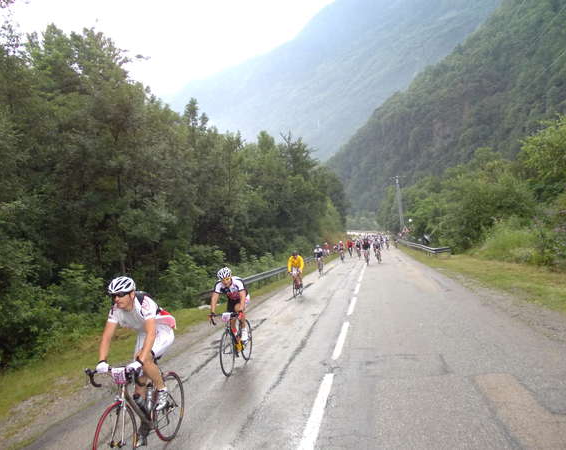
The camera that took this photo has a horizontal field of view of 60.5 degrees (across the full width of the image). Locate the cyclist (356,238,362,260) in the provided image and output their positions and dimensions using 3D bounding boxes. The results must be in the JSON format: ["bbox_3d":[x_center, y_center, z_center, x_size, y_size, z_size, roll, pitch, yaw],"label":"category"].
[{"bbox_3d":[5.763,1.896,36.800,0.550,1.580,1.680,-6,-2,11],"label":"cyclist"}]

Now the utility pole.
[{"bbox_3d":[16.464,-2.102,68.000,1.900,9.200,0.350,-5,-2,10],"label":"utility pole"}]

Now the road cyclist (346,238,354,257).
[{"bbox_3d":[5.954,1.994,43.000,0.550,1.580,1.680,-6,-2,11],"label":"road cyclist"}]

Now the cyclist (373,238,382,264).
[{"bbox_3d":[6.049,1.667,31.000,0.550,1.580,1.680,-6,-2,11],"label":"cyclist"}]

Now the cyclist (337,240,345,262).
[{"bbox_3d":[4.135,1.842,34.096,0.520,1.500,1.450,-5,-2,10],"label":"cyclist"}]

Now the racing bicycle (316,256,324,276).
[{"bbox_3d":[1.827,1.956,23.384,0.430,1.000,1.650,-5,-2,10],"label":"racing bicycle"}]

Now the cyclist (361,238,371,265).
[{"bbox_3d":[5.054,1.643,29.200,0.550,1.580,1.680,-6,-2,11],"label":"cyclist"}]

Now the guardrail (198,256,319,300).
[{"bbox_3d":[-0.300,2.549,24.942,0.300,0.680,20.000,-6,-2,12],"label":"guardrail"}]

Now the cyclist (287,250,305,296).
[{"bbox_3d":[0.471,1.662,16.700,0.550,1.600,1.680,-6,-2,11],"label":"cyclist"}]

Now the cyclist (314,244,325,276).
[{"bbox_3d":[1.785,1.761,23.800,0.550,1.580,1.680,-6,-2,11],"label":"cyclist"}]

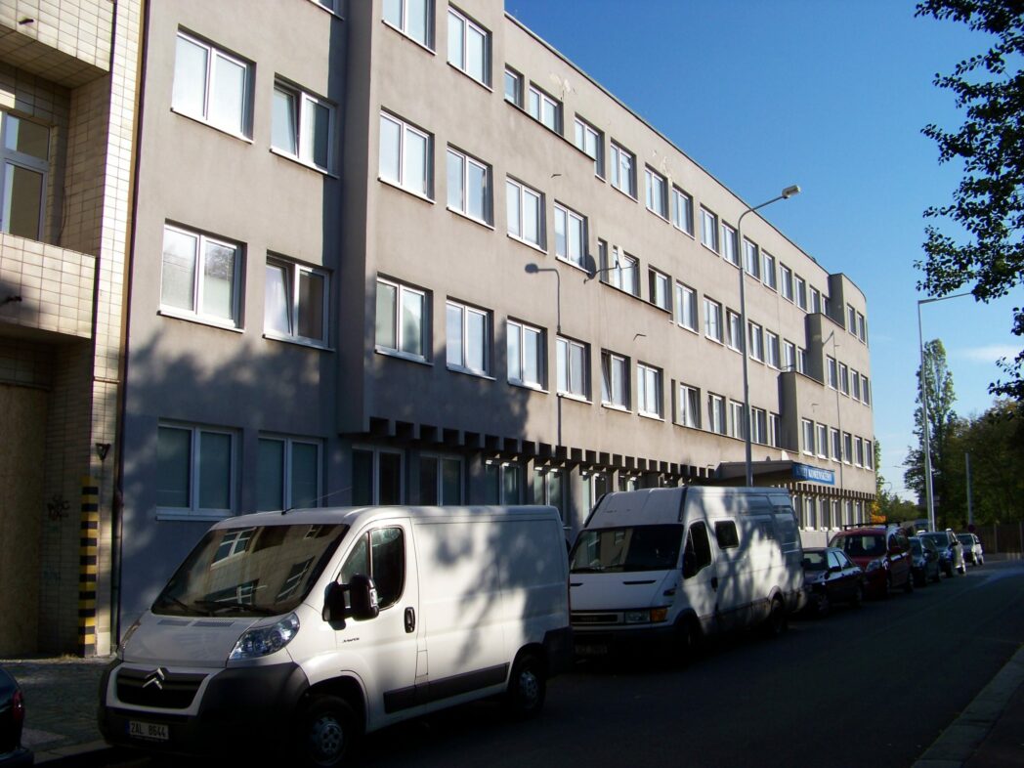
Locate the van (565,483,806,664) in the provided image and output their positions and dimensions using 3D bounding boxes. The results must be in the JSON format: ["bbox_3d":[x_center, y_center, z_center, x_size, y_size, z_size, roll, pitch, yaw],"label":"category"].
[{"bbox_3d":[2.701,2.877,16.902,2.000,2.560,5.600,-5,-9,34],"label":"van"}]

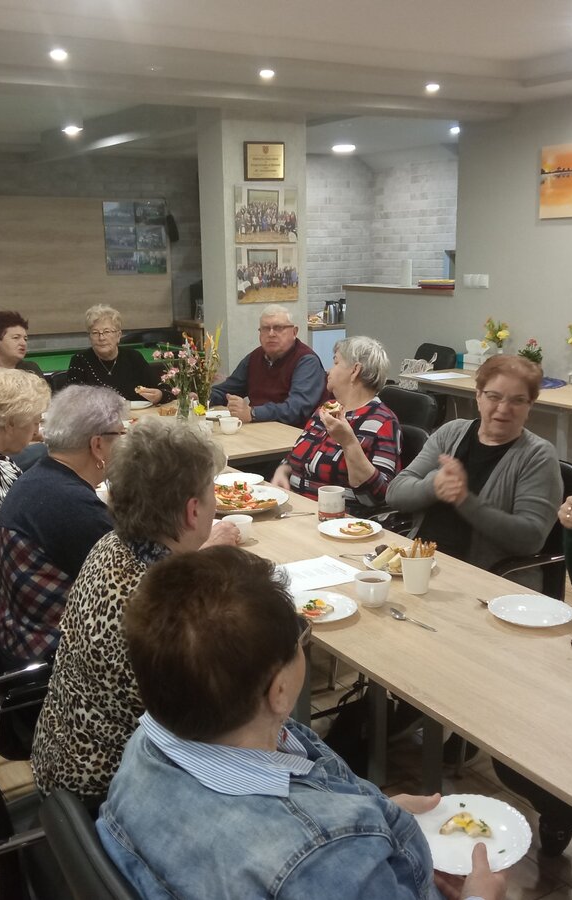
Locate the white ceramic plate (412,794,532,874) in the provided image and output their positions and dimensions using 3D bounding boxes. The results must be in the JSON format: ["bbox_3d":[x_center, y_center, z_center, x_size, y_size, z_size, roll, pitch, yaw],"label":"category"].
[{"bbox_3d":[0.283,0.605,1.457,0.195,0.022,0.195,-5,14,1],"label":"white ceramic plate"}]

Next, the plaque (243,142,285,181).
[{"bbox_3d":[-0.127,-1.875,6.070,0.300,0.235,0.020,-9,15,-32],"label":"plaque"}]

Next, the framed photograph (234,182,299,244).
[{"bbox_3d":[-0.114,-1.369,5.454,0.425,0.320,0.020,-10,15,-32],"label":"framed photograph"}]

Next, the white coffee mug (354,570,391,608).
[{"bbox_3d":[0.217,0.347,2.318,0.096,0.067,0.090,-1,13,0],"label":"white coffee mug"}]

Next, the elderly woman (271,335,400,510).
[{"bbox_3d":[0.211,0.263,3.270,0.700,1.270,0.560,-8,14,-29],"label":"elderly woman"}]

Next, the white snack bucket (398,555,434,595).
[{"bbox_3d":[0.337,0.319,2.397,0.084,0.083,0.084,-1,13,0],"label":"white snack bucket"}]

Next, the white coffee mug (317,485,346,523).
[{"bbox_3d":[0.147,0.170,3.007,0.086,0.096,0.106,-1,12,0],"label":"white coffee mug"}]

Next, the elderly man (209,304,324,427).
[{"bbox_3d":[-0.018,-0.126,4.901,0.640,1.250,0.760,9,17,39],"label":"elderly man"}]

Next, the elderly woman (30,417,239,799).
[{"bbox_3d":[-0.206,0.531,2.101,0.720,1.250,0.500,-10,15,-34],"label":"elderly woman"}]

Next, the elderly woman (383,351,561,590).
[{"bbox_3d":[0.576,0.354,2.811,0.530,1.260,0.700,11,18,44],"label":"elderly woman"}]

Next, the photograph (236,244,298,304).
[{"bbox_3d":[-0.113,-1.064,5.667,0.440,0.340,0.020,-9,15,-31],"label":"photograph"}]

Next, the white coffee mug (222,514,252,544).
[{"bbox_3d":[-0.140,0.233,2.719,0.105,0.068,0.088,-1,13,0],"label":"white coffee mug"}]

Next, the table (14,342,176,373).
[{"bbox_3d":[-1.688,-0.246,6.865,2.420,0.810,1.420,-9,15,-32],"label":"table"}]

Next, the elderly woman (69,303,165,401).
[{"bbox_3d":[-0.987,-0.172,5.241,0.540,1.220,0.740,-8,14,-27],"label":"elderly woman"}]

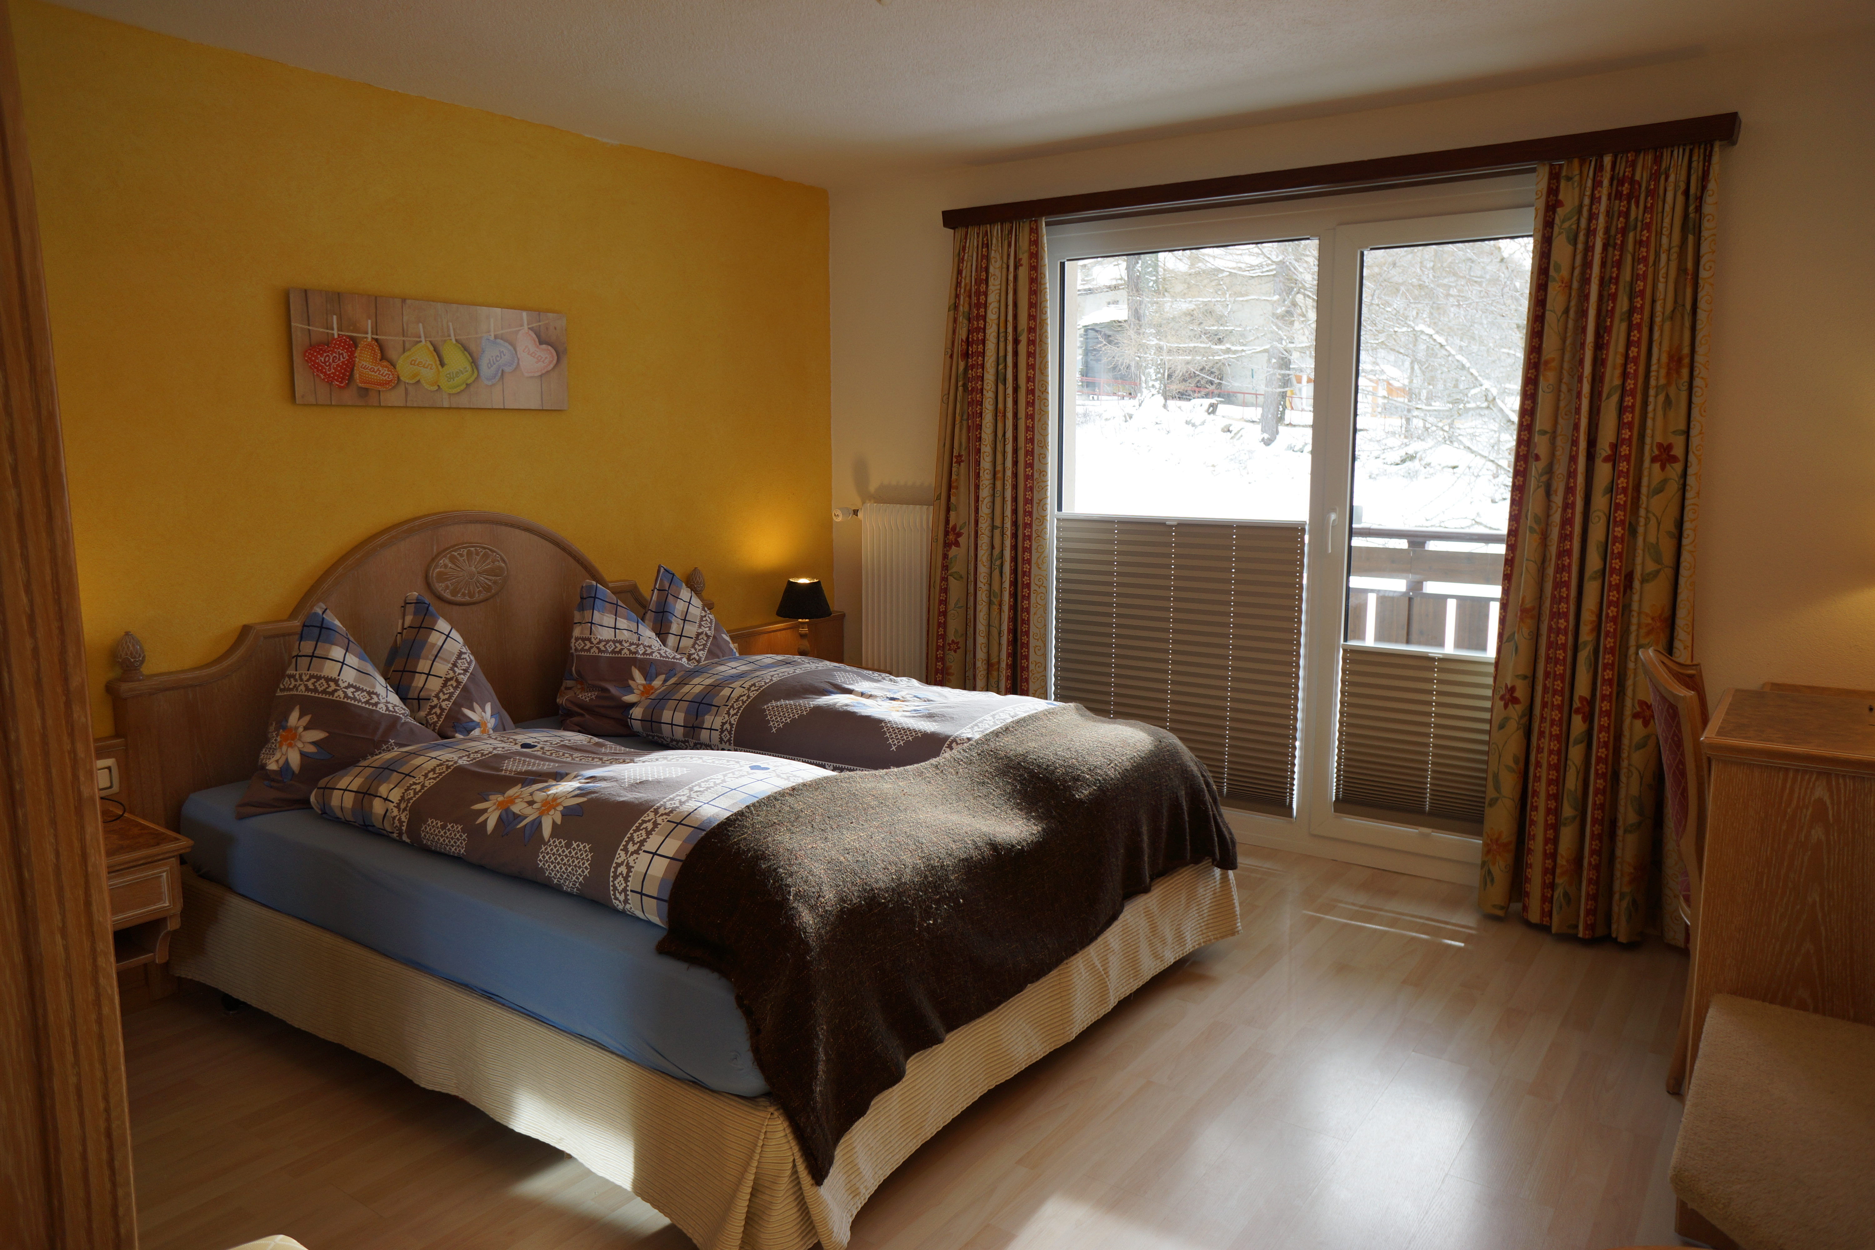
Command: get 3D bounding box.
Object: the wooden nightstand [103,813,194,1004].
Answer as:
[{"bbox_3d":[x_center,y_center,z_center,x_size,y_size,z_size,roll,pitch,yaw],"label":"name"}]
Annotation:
[{"bbox_3d":[-1.992,0.747,2.707,0.470,0.510,0.560,6,11,34],"label":"wooden nightstand"}]

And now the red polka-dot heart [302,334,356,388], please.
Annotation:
[{"bbox_3d":[-1.677,-0.730,3.459,0.020,0.146,0.152,6,11,35],"label":"red polka-dot heart"}]

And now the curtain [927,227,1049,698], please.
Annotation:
[{"bbox_3d":[0.185,-0.365,4.566,0.560,2.105,0.170,6,11,34],"label":"curtain"}]

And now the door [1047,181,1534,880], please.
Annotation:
[{"bbox_3d":[1.139,-0.298,4.166,1.830,2.120,0.090,6,11,34],"label":"door"}]

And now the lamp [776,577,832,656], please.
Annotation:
[{"bbox_3d":[-0.517,-0.013,4.836,0.212,0.350,0.212,0,9,0],"label":"lamp"}]

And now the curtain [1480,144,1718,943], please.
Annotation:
[{"bbox_3d":[1.827,-0.194,3.428,0.490,2.105,0.170,6,11,34],"label":"curtain"}]

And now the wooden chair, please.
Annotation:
[{"bbox_3d":[1.802,0.531,2.709,0.550,0.920,0.480,6,11,34],"label":"wooden chair"}]

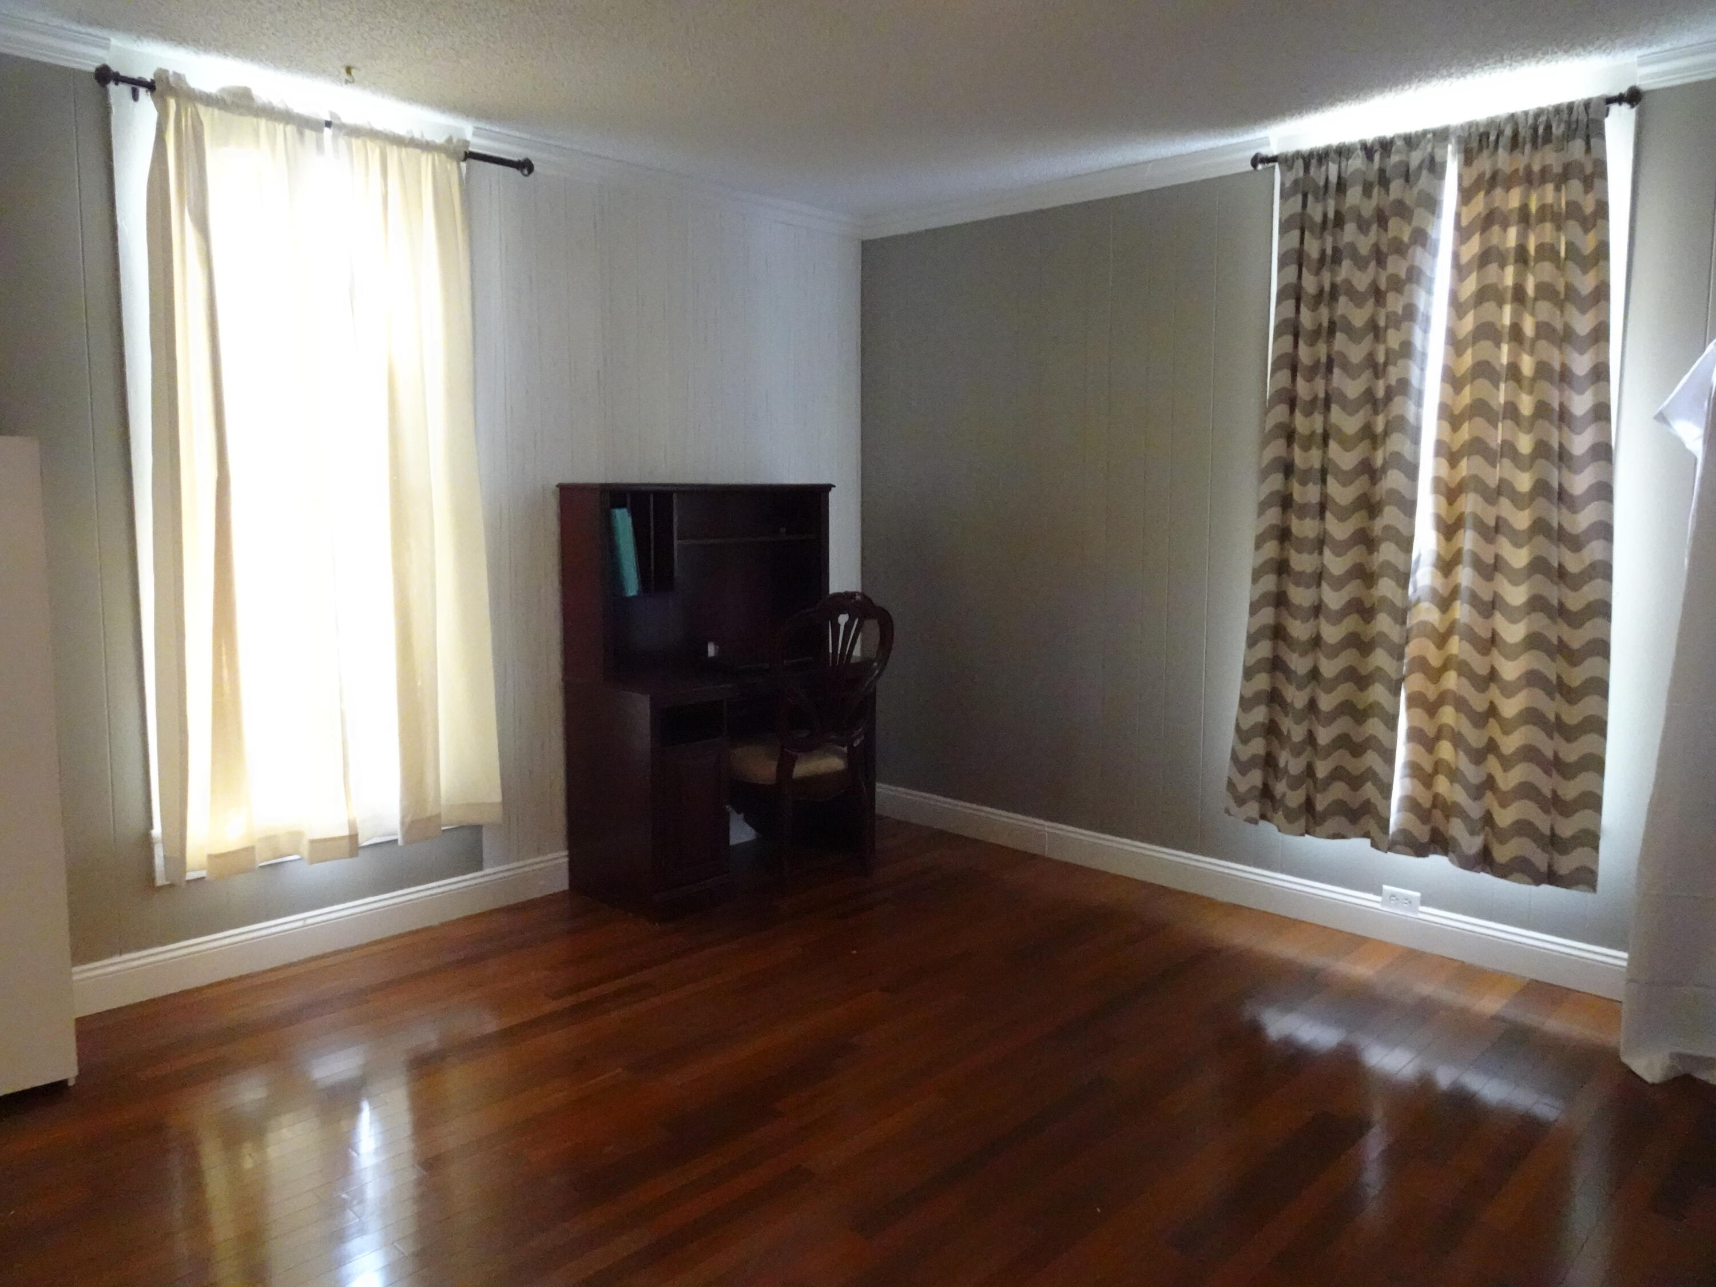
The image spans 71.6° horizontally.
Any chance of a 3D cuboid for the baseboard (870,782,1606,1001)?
[{"bbox_3d":[1.079,0.806,4.269,2.924,0.142,0.018,7,9,43],"label":"baseboard"}]

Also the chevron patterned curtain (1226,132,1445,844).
[{"bbox_3d":[1.442,-0.444,3.662,0.562,2.121,0.100,7,9,43],"label":"chevron patterned curtain"}]

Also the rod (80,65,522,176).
[{"bbox_3d":[-1.439,-1.438,3.322,0.070,0.070,1.204,7,9,43],"label":"rod"}]

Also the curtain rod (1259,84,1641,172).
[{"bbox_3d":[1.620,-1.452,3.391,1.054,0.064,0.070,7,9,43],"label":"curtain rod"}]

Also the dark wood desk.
[{"bbox_3d":[-0.463,0.150,4.307,0.497,1.410,1.075,7,9,43],"label":"dark wood desk"}]

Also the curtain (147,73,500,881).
[{"bbox_3d":[-1.490,-0.418,3.394,0.110,2.095,0.987,7,9,43],"label":"curtain"}]

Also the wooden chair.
[{"bbox_3d":[-0.250,0.330,4.375,0.570,1.040,0.550,7,9,43],"label":"wooden chair"}]

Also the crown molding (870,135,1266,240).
[{"bbox_3d":[0.655,-1.640,4.380,1.743,0.075,0.065,7,9,43],"label":"crown molding"}]

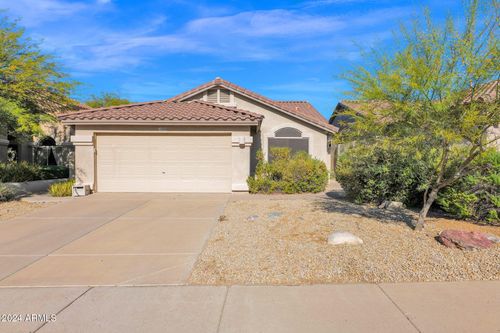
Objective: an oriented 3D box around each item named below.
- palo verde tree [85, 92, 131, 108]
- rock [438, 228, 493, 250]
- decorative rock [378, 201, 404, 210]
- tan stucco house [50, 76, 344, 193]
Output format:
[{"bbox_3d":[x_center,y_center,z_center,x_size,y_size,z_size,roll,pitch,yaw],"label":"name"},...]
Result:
[{"bbox_3d":[-13.600,-3.200,26.500,6.000,7.600,6.000,0,0,0],"label":"palo verde tree"},{"bbox_3d":[3.900,1.270,4.950,0.820,0.270,0.560,0,0,0],"label":"rock"},{"bbox_3d":[3.840,1.060,7.550,0.640,0.250,0.420,0,0,0],"label":"decorative rock"},{"bbox_3d":[-1.350,-1.600,16.200,10.400,5.100,13.400,0,0,0],"label":"tan stucco house"}]

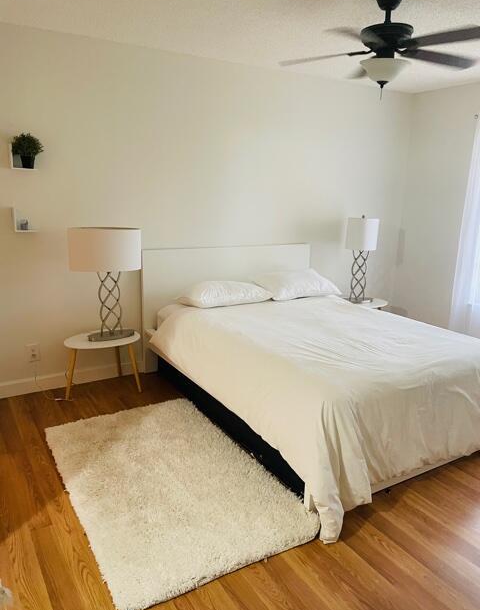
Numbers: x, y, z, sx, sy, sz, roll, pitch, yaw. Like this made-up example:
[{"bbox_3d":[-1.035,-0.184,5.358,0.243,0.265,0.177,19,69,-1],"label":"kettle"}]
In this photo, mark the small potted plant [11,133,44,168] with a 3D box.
[{"bbox_3d":[-1.347,-0.979,3.062,0.185,0.215,0.175,-6,16,-30],"label":"small potted plant"}]

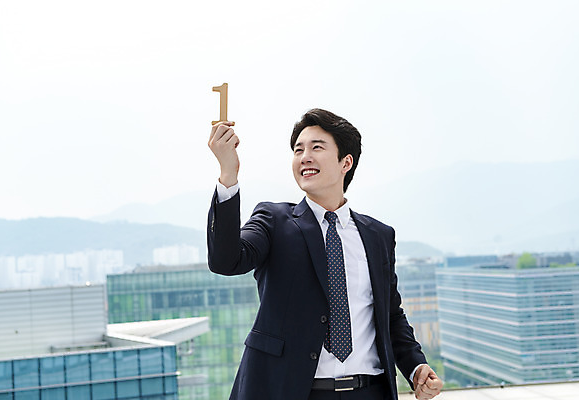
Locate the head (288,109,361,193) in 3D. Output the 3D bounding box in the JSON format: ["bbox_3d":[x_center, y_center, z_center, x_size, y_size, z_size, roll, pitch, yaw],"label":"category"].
[{"bbox_3d":[0.110,-0.145,2.740,0.180,0.250,0.225,-5,-18,36],"label":"head"}]

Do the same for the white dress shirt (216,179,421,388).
[{"bbox_3d":[0.070,0.251,2.670,0.585,0.620,0.400,-3,-3,5],"label":"white dress shirt"}]

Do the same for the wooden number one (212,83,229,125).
[{"bbox_3d":[-0.175,-0.253,2.470,0.062,0.113,0.014,2,-2,2],"label":"wooden number one"}]

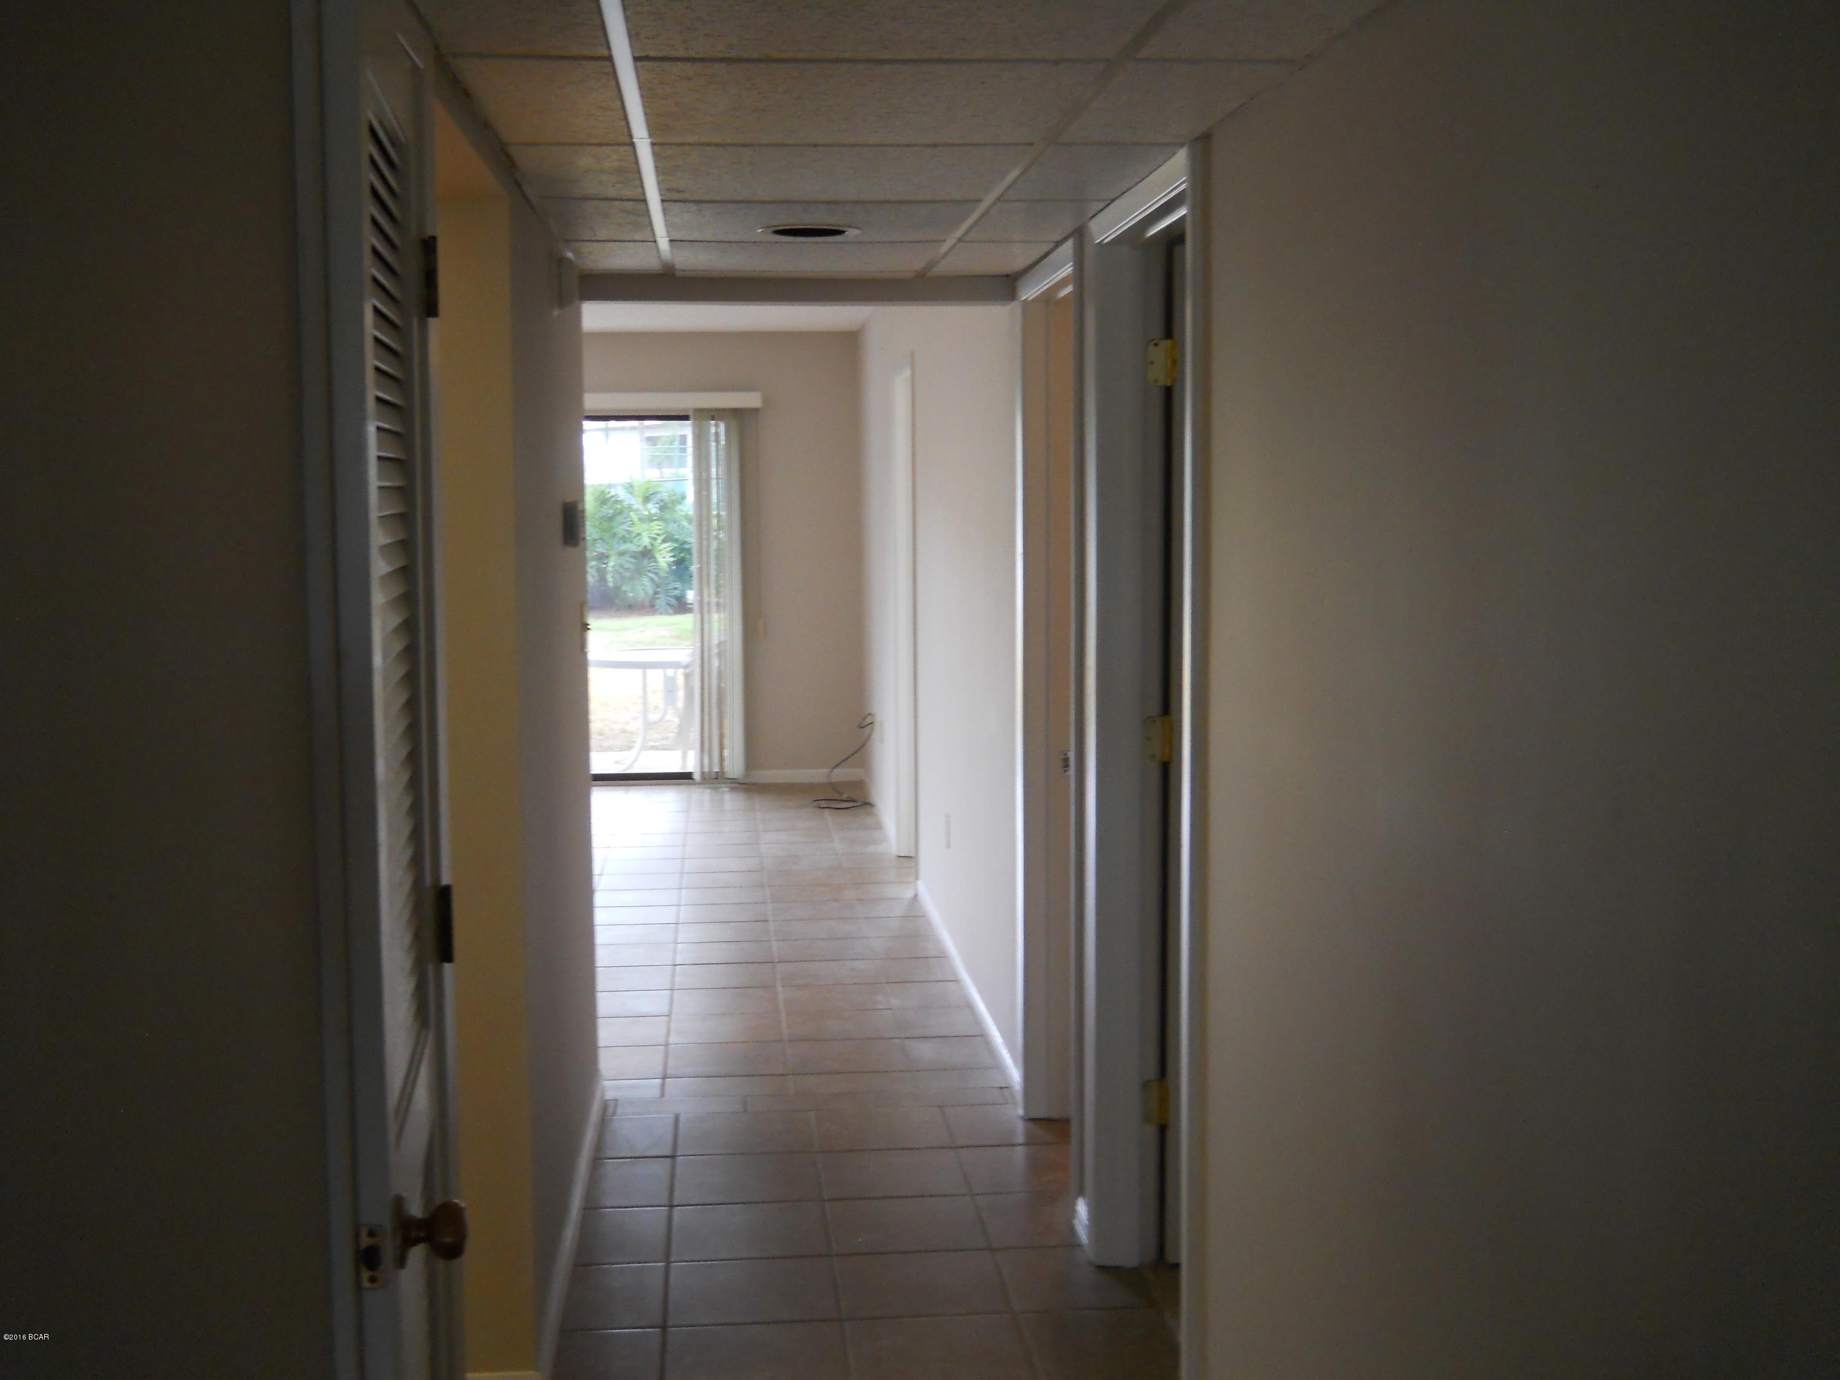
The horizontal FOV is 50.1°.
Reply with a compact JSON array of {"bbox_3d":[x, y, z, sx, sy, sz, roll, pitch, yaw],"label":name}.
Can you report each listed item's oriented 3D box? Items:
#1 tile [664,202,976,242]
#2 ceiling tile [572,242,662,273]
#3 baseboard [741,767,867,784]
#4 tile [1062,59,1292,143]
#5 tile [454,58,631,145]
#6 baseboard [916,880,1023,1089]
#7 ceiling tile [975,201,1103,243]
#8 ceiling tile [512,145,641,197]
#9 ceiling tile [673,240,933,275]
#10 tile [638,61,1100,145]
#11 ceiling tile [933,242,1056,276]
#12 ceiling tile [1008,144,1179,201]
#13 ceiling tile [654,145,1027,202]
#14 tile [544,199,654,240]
[{"bbox_3d":[-0.210,-0.954,3.972,0.604,0.020,0.584,-1,6,-6],"label":"tile"},{"bbox_3d":[-0.701,-1.002,4.532,0.215,0.018,0.591,-1,6,-6],"label":"ceiling tile"},{"bbox_3d":[-0.633,0.468,10.647,0.667,0.074,0.013,-1,6,-6],"label":"baseboard"},{"bbox_3d":[0.341,-0.841,2.815,0.224,0.018,0.607,-1,6,-6],"label":"tile"},{"bbox_3d":[-0.516,-0.835,2.783,0.199,0.020,0.584,-1,6,-6],"label":"tile"},{"bbox_3d":[0.126,0.906,6.306,0.015,0.083,2.750,-1,6,-6],"label":"baseboard"},{"bbox_3d":[0.224,-0.960,4.000,0.217,0.020,0.584,-1,6,-6],"label":"ceiling tile"},{"bbox_3d":[-0.579,-0.886,3.344,0.215,0.018,0.594,-1,6,-6],"label":"ceiling tile"},{"bbox_3d":[-0.271,-1.013,4.577,0.604,0.020,0.617,-1,6,-6],"label":"ceiling tile"},{"bbox_3d":[-0.090,-0.839,2.795,0.604,0.020,0.584,-1,6,-6],"label":"tile"},{"bbox_3d":[0.153,-1.019,4.633,0.224,0.018,0.610,-1,6,-6],"label":"ceiling tile"},{"bbox_3d":[0.279,-0.900,3.418,0.224,0.018,0.610,-1,6,-6],"label":"ceiling tile"},{"bbox_3d":[-0.150,-0.897,3.384,0.604,0.020,0.584,-1,6,-6],"label":"ceiling tile"},{"bbox_3d":[-0.640,-0.944,3.939,0.215,0.018,0.608,-1,6,-6],"label":"tile"}]

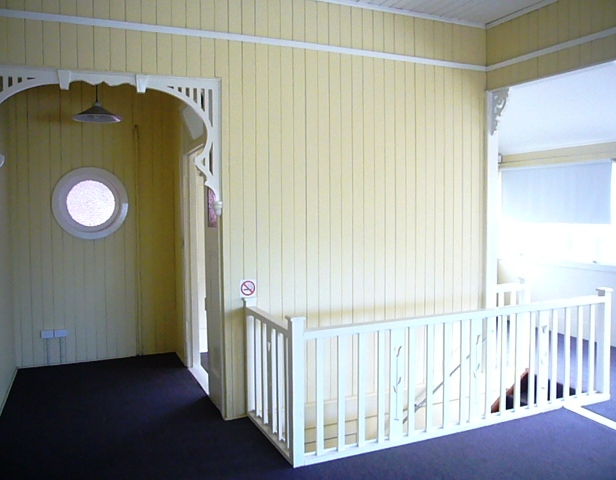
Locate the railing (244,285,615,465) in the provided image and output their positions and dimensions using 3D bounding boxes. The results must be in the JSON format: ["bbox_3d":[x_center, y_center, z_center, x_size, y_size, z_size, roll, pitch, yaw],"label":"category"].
[{"bbox_3d":[1.028,0.872,4.135,2.838,0.932,0.916,-2,5,-24],"label":"railing"}]

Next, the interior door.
[{"bbox_3d":[-0.744,0.335,4.156,0.045,2.038,0.528,-2,5,-24],"label":"interior door"}]

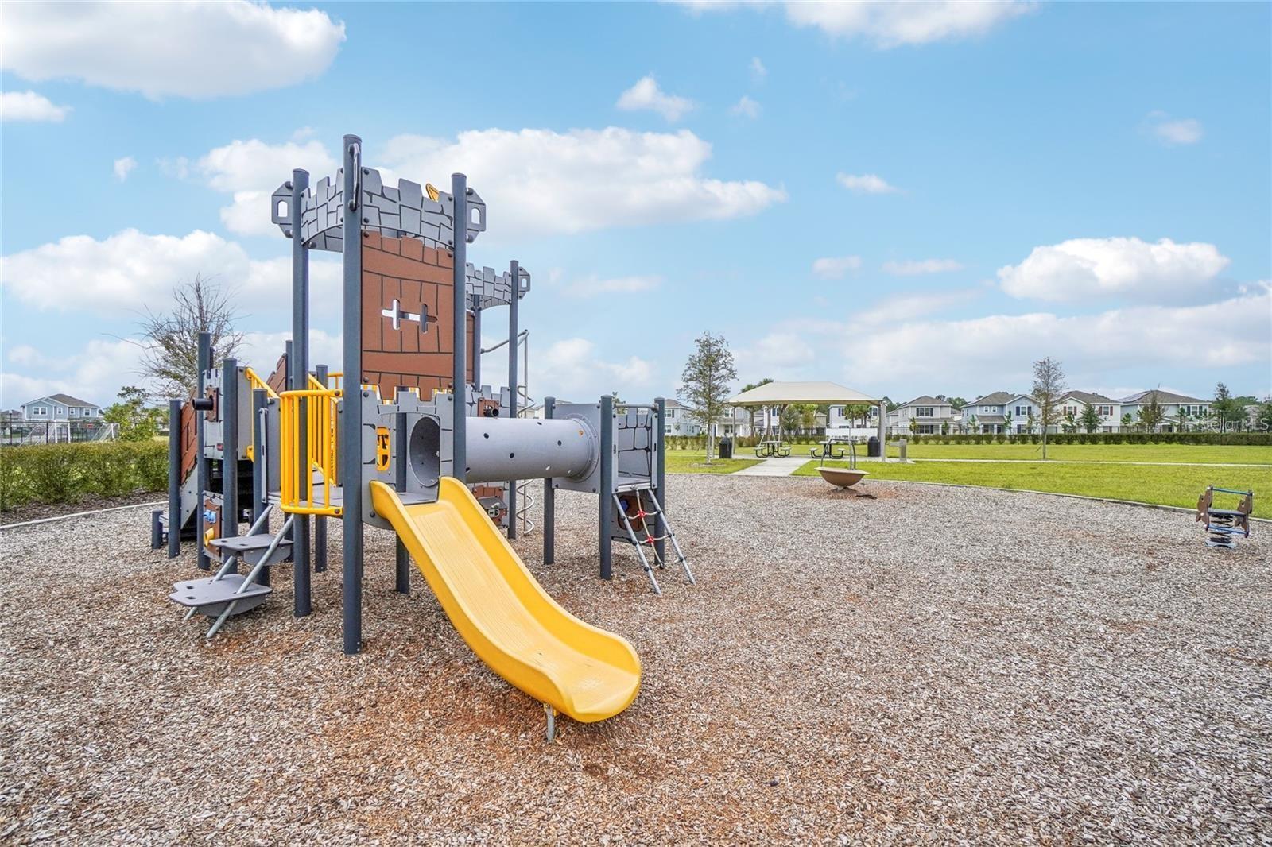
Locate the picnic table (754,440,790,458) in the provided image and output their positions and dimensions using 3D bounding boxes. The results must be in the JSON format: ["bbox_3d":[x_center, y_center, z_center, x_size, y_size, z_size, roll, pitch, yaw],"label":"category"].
[{"bbox_3d":[6.460,1.215,26.800,1.600,0.760,1.830,0,0,19],"label":"picnic table"}]

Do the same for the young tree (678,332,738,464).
[{"bbox_3d":[2.800,-0.985,22.000,2.300,5.140,2.300,0,0,0],"label":"young tree"}]

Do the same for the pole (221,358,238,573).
[{"bbox_3d":[-3.941,0.450,5.500,0.108,2.155,0.108,0,-1,38],"label":"pole"}]

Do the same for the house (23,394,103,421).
[{"bbox_3d":[-120.000,-1.980,118.000,13.000,8.200,11.600,0,0,43],"label":"house"}]

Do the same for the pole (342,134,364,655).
[{"bbox_3d":[-1.937,-0.200,3.870,0.108,3.540,0.108,0,-1,38],"label":"pole"}]

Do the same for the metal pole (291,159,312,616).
[{"bbox_3d":[-2.537,-0.237,4.290,0.105,3.385,0.105,0,0,0],"label":"metal pole"}]

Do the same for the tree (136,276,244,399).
[{"bbox_3d":[-11.800,-1.217,15.000,2.600,5.480,2.600,0,0,0],"label":"tree"}]

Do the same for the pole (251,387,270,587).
[{"bbox_3d":[-3.369,0.577,5.080,0.105,1.769,0.105,0,0,0],"label":"pole"}]

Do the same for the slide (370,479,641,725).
[{"bbox_3d":[-0.851,0.885,3.388,1.980,1.000,0.550,0,0,38],"label":"slide"}]

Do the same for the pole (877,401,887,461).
[{"bbox_3d":[10.410,0.340,23.800,0.200,2.520,0.200,0,0,0],"label":"pole"}]

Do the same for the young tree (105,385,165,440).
[{"bbox_3d":[-22.200,-0.040,25.000,2.200,3.250,2.200,0,0,0],"label":"young tree"}]

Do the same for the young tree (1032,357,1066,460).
[{"bbox_3d":[18.240,-0.700,25.000,1.400,4.570,1.400,0,0,0],"label":"young tree"}]

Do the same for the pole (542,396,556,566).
[{"bbox_3d":[-0.905,0.604,5.930,0.108,1.750,0.108,0,-1,38],"label":"pole"}]

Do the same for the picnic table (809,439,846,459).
[{"bbox_3d":[8.930,1.210,26.300,1.600,0.760,1.830,0,0,22],"label":"picnic table"}]

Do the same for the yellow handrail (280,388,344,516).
[{"bbox_3d":[-2.330,0.200,4.015,0.740,0.850,0.250,0,-1,38],"label":"yellow handrail"}]

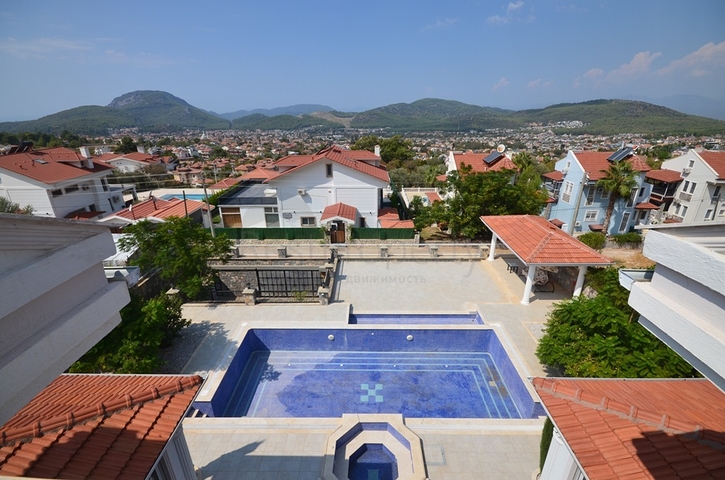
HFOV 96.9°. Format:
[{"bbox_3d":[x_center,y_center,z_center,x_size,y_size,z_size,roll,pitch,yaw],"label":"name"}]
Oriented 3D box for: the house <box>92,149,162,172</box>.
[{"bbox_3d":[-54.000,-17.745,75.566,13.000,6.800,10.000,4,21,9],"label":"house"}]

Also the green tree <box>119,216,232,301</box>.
[{"bbox_3d":[-10.900,1.118,19.310,5.800,5.000,5.000,0,20,0],"label":"green tree"}]

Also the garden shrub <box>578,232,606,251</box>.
[{"bbox_3d":[19.650,0.277,27.855,2.300,1.600,2.200,0,20,0],"label":"garden shrub"}]

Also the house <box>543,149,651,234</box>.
[{"bbox_3d":[26.300,-5.645,35.999,8.000,8.400,7.000,0,20,0],"label":"house"}]

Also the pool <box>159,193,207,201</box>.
[{"bbox_3d":[-31.650,-7.173,58.110,9.300,1.200,5.300,0,20,0],"label":"pool"}]

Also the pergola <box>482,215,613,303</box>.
[{"bbox_3d":[9.917,0.659,18.928,3.986,3.619,7.633,0,22,0],"label":"pergola"}]

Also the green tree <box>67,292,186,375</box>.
[{"bbox_3d":[-9.750,3.673,13.753,4.500,2.900,4.800,0,20,0],"label":"green tree"}]

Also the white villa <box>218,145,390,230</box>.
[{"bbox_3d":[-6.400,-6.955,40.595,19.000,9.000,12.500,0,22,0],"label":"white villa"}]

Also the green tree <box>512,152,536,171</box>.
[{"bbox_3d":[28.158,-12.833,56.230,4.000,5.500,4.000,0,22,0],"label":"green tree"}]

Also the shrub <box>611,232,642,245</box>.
[{"bbox_3d":[24.245,-0.145,29.526,2.900,1.200,1.600,0,22,0],"label":"shrub"}]

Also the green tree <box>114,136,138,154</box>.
[{"bbox_3d":[-55.389,-21.318,75.456,5.600,6.500,5.600,0,22,0],"label":"green tree"}]

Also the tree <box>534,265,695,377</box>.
[{"bbox_3d":[8.750,3.607,12.928,5.100,3.600,4.900,0,20,0],"label":"tree"}]

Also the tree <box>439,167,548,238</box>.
[{"bbox_3d":[12.592,-3.713,31.876,9.200,6.900,7.500,0,22,0],"label":"tree"}]

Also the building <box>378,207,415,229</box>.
[{"bbox_3d":[3.700,-1.933,36.637,3.800,2.800,4.800,0,20,0],"label":"building"}]

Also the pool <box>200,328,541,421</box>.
[{"bbox_3d":[0.244,5.681,13.073,11.750,1.400,4.794,0,22,0],"label":"pool"}]

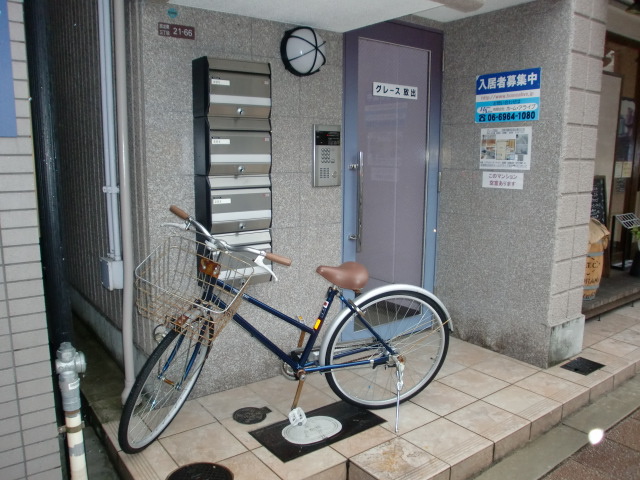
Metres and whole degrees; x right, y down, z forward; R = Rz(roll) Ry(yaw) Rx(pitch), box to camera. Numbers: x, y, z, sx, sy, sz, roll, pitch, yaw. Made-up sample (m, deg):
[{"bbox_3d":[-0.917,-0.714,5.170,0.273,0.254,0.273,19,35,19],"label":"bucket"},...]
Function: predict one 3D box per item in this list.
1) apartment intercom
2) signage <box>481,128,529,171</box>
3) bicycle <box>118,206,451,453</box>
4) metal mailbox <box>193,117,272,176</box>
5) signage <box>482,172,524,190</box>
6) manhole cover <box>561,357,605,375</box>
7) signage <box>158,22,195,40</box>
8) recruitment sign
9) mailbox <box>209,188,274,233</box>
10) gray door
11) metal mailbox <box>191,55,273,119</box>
[{"bbox_3d":[0.049,-0.492,3.040,0.192,0.358,0.035,-7,11,-37],"label":"apartment intercom"},{"bbox_3d":[1.151,-0.567,3.229,0.005,0.258,0.357,-7,11,-37],"label":"signage"},{"bbox_3d":[-0.083,0.379,2.320,1.611,1.050,0.662,-2,9,-16],"label":"bicycle"},{"bbox_3d":[-0.426,-0.462,2.586,0.338,0.274,0.177,-7,11,-37],"label":"metal mailbox"},{"bbox_3d":[1.148,-0.373,3.263,0.005,0.099,0.286,-7,11,-37],"label":"signage"},{"bbox_3d":[1.622,0.783,3.194,0.253,0.020,0.165,-7,11,-37],"label":"manhole cover"},{"bbox_3d":[-0.666,-0.976,2.425,0.176,0.060,0.010,-7,11,-37],"label":"signage"},{"bbox_3d":[1.145,-0.881,3.188,0.010,0.299,0.447,-7,11,-37],"label":"recruitment sign"},{"bbox_3d":[-0.427,-0.190,2.628,0.338,0.273,0.177,-7,11,-37],"label":"mailbox"},{"bbox_3d":[0.485,-0.344,3.420,0.864,2.081,0.061,-7,11,-37],"label":"gray door"},{"bbox_3d":[-0.426,-0.732,2.543,0.338,0.270,0.177,-7,11,-37],"label":"metal mailbox"}]

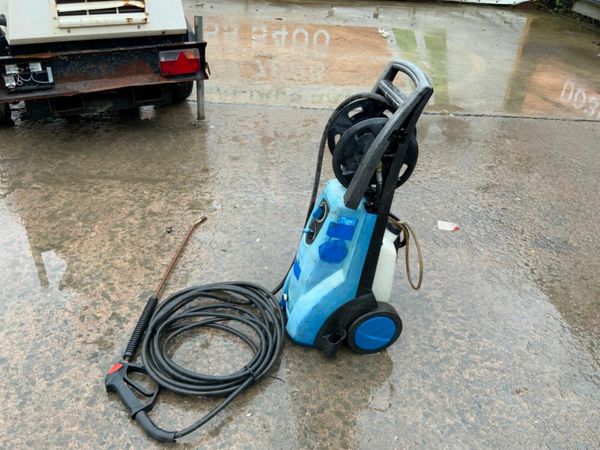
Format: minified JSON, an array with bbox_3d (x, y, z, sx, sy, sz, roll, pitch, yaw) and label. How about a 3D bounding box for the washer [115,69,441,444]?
[{"bbox_3d":[-0.103,-0.108,1.632,0.990,0.920,1.140,-2,32,-9],"label":"washer"}]

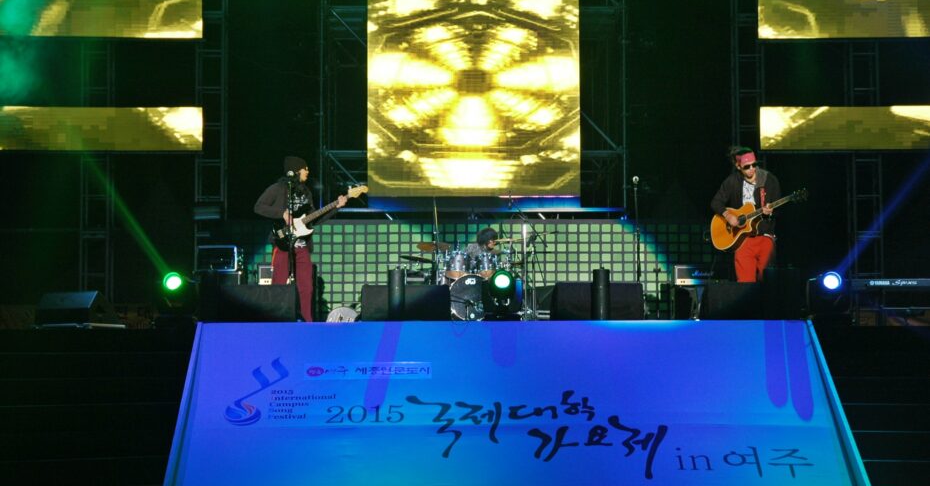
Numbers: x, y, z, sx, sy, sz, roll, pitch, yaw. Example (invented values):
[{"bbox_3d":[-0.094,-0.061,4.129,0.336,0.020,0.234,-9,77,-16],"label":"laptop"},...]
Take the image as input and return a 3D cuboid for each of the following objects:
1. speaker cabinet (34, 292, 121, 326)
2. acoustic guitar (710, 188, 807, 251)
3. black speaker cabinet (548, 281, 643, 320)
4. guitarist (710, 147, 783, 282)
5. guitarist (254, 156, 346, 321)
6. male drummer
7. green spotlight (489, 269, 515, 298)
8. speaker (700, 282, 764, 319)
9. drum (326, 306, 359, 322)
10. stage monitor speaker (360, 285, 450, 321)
[{"bbox_3d":[-3.649,0.622,16.900,0.750,0.370,0.520,-2,-4,28],"label":"speaker cabinet"},{"bbox_3d":[2.931,-0.277,17.700,1.050,0.410,0.120,-23,-22,0],"label":"acoustic guitar"},{"bbox_3d":[1.280,0.575,17.200,0.910,0.390,0.520,0,-3,0],"label":"black speaker cabinet"},{"bbox_3d":[2.767,-0.056,17.500,0.700,1.790,0.500,0,-3,-4],"label":"guitarist"},{"bbox_3d":[-1.672,-0.005,18.100,0.780,1.760,0.600,2,-4,-28],"label":"guitarist"},{"bbox_3d":[0.232,0.457,22.300,0.580,1.220,0.750,0,-3,-8],"label":"male drummer"},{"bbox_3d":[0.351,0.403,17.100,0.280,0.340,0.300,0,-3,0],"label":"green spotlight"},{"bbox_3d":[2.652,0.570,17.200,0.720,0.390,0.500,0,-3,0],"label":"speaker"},{"bbox_3d":[-1.331,0.871,19.500,0.400,0.400,0.320,0,-3,0],"label":"drum"},{"bbox_3d":[-0.568,0.602,17.000,0.860,0.410,0.550,0,-3,0],"label":"stage monitor speaker"}]

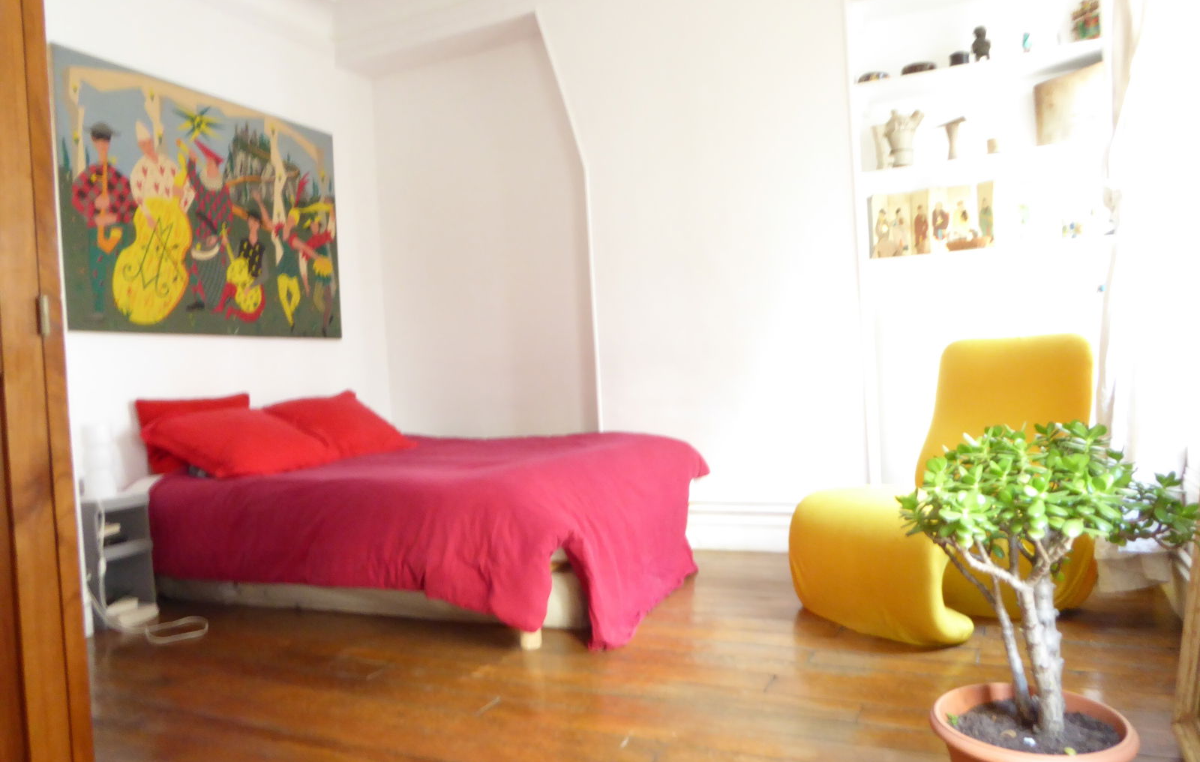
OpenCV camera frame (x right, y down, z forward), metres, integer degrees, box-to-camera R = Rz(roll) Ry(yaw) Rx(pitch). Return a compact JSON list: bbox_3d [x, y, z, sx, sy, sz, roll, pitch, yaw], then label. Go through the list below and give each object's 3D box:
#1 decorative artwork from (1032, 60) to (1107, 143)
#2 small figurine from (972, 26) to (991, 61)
[{"bbox_3d":[1.846,-1.058,3.270,0.244,0.262,0.113,-2,1,25],"label":"decorative artwork"},{"bbox_3d":[1.547,-1.355,3.377,0.069,0.143,0.070,-2,1,25],"label":"small figurine"}]

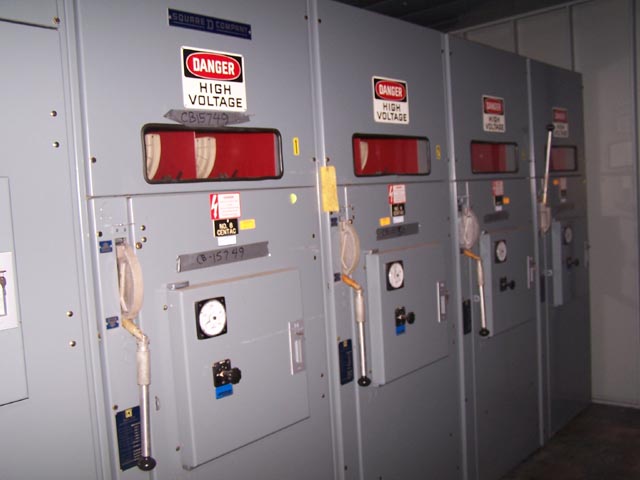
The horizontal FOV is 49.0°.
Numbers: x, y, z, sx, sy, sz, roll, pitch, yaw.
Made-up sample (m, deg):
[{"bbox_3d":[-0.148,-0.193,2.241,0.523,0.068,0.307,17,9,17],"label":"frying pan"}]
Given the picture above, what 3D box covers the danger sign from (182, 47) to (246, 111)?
[{"bbox_3d":[-0.311,-0.479,2.112,0.006,0.177,0.253,0,5,39],"label":"danger sign"}]

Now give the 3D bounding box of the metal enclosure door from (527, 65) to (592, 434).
[{"bbox_3d":[1.534,0.053,4.475,0.050,2.256,0.924,0,5,38],"label":"metal enclosure door"}]

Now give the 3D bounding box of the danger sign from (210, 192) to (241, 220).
[{"bbox_3d":[-0.285,-0.103,2.143,0.004,0.077,0.122,0,5,39],"label":"danger sign"}]

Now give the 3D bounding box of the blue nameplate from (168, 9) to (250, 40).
[{"bbox_3d":[-0.318,-0.643,2.104,0.007,0.050,0.332,0,5,39],"label":"blue nameplate"}]

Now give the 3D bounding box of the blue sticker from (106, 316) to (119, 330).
[{"bbox_3d":[-0.529,0.213,1.794,0.002,0.029,0.036,0,5,38],"label":"blue sticker"}]

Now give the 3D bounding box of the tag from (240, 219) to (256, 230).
[{"bbox_3d":[-0.226,-0.049,2.218,0.004,0.030,0.067,0,5,39],"label":"tag"}]

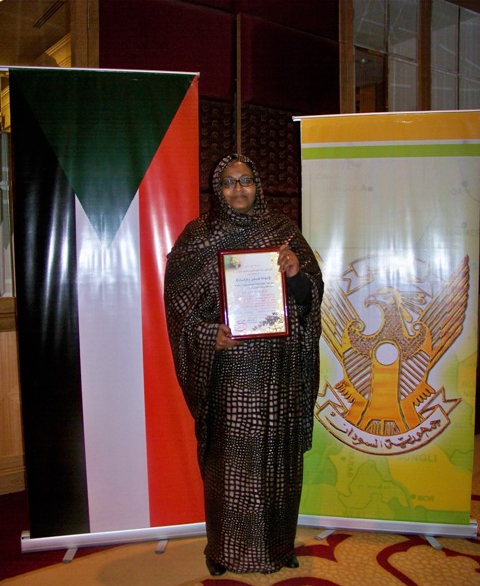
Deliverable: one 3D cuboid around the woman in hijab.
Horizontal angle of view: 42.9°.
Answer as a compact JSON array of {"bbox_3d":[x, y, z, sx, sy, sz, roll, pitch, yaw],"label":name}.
[{"bbox_3d":[0.016,0.280,2.460,0.610,1.690,0.430,-1,5,-5],"label":"woman in hijab"}]

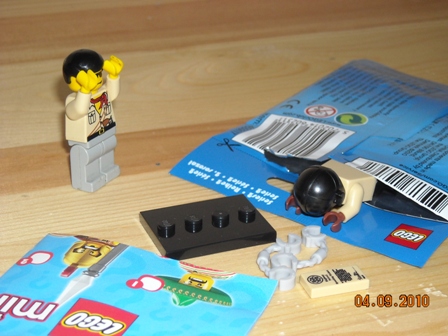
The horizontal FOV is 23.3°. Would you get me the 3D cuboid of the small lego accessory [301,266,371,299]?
[{"bbox_3d":[0.028,0.029,0.281,0.016,0.003,0.008,-7,27,-16],"label":"small lego accessory"}]

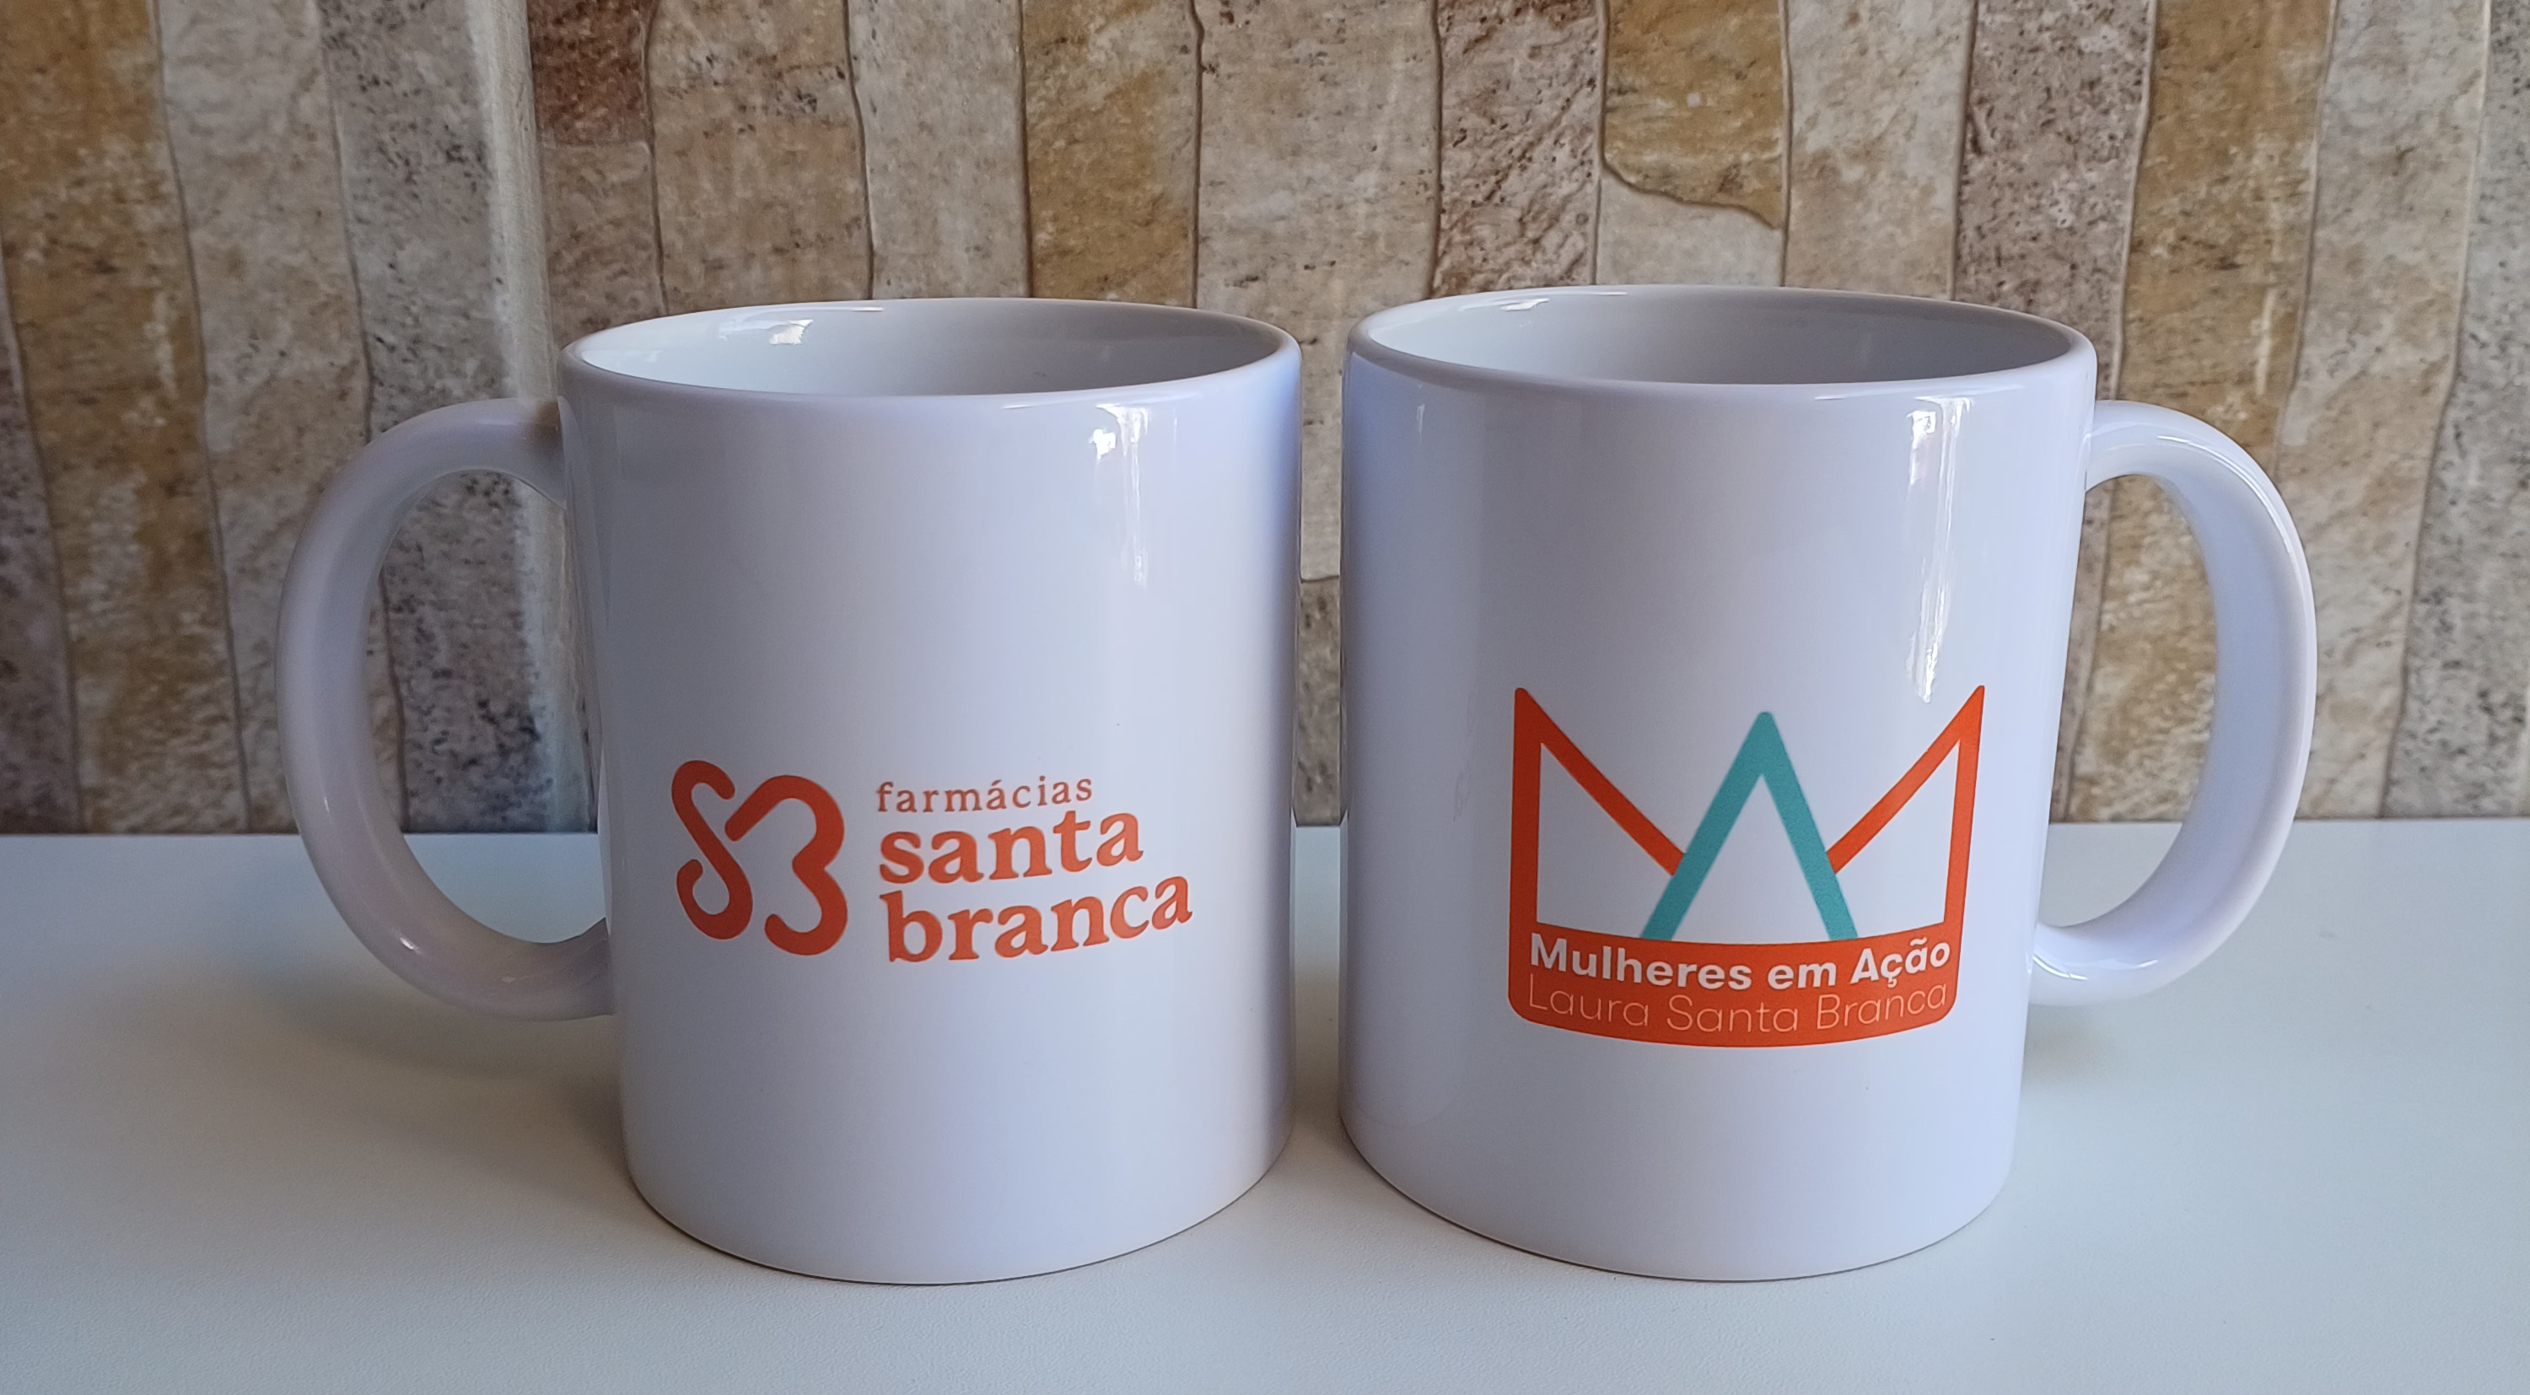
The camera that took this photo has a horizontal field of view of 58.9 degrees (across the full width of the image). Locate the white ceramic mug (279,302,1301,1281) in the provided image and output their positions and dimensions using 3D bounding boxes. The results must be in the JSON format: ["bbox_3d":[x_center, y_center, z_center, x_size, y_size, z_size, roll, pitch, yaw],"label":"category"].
[{"bbox_3d":[-0.055,0.005,0.263,0.118,0.095,0.081,-1,17,0],"label":"white ceramic mug"}]

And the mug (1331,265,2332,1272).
[{"bbox_3d":[0.068,0.004,0.265,0.118,0.095,0.081,-2,17,-6],"label":"mug"}]

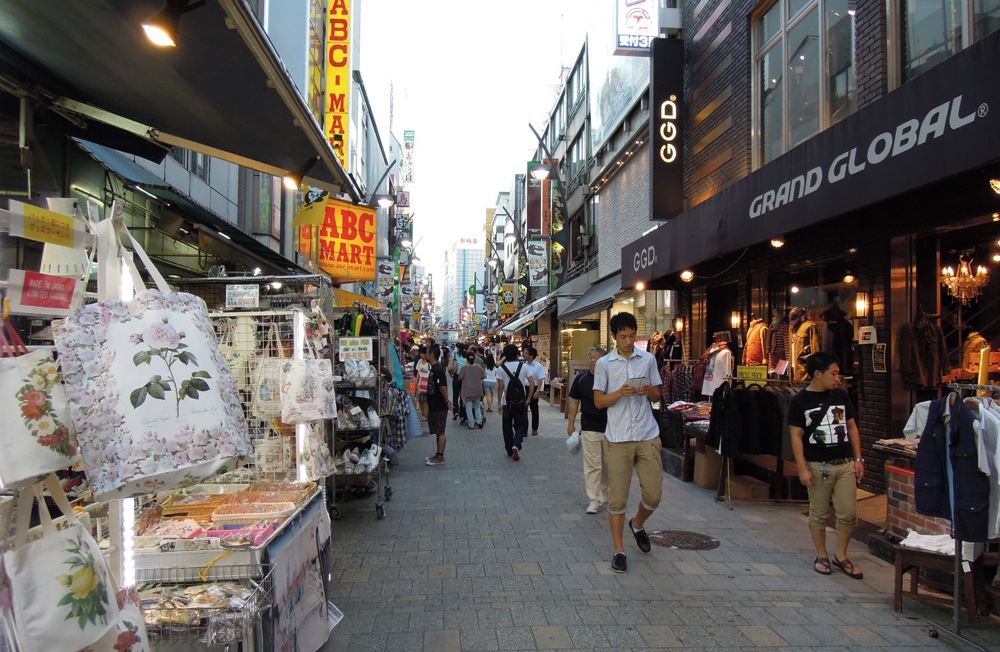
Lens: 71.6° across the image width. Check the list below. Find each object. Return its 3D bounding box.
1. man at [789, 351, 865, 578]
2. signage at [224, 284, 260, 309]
[{"bbox_3d":[2.553,1.052,5.420,0.580,1.670,0.360,0,-2,19],"label":"man"},{"bbox_3d":[-2.356,-0.270,6.350,0.303,0.211,0.010,0,-2,3],"label":"signage"}]

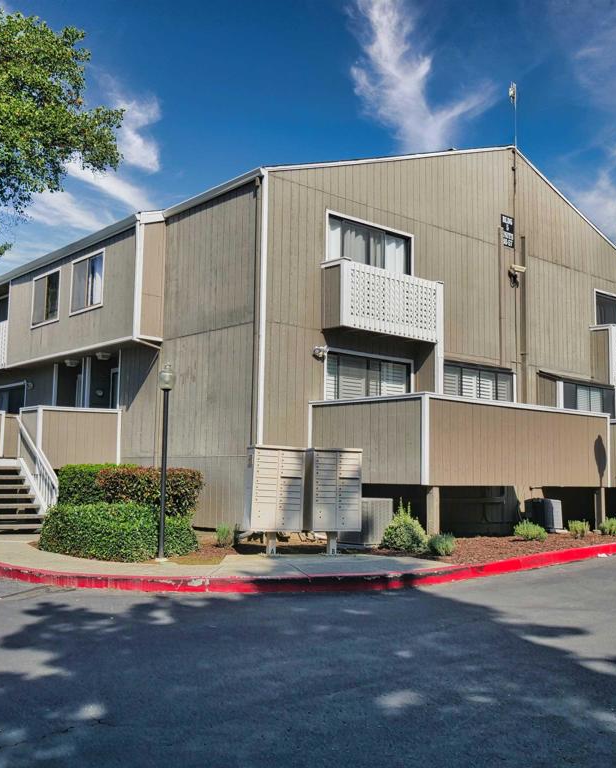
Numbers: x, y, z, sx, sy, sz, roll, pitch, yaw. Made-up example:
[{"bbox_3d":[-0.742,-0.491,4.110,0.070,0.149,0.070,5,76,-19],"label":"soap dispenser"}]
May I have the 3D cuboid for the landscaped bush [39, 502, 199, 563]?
[{"bbox_3d":[-2.932,2.188,12.567,1.350,0.700,2.650,6,-8,-40],"label":"landscaped bush"}]

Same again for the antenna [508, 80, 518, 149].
[{"bbox_3d":[5.149,-6.746,20.676,0.220,1.760,0.220,6,-8,-40],"label":"antenna"}]

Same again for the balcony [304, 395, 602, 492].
[{"bbox_3d":[3.123,1.241,16.284,5.730,1.480,2.850,6,-8,-40],"label":"balcony"}]

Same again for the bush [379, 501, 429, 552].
[{"bbox_3d":[1.497,2.202,12.853,0.740,0.730,0.740,1,-6,0],"label":"bush"}]

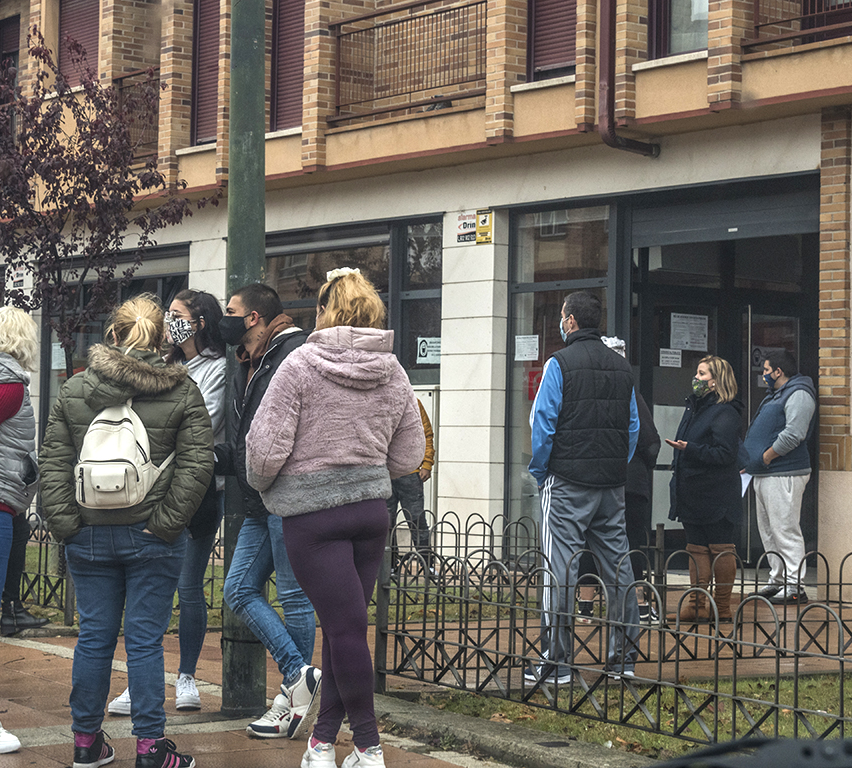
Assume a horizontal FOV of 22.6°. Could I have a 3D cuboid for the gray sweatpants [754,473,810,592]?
[{"bbox_3d":[2.512,1.028,15.050,0.360,0.860,0.420,1,-2,-12],"label":"gray sweatpants"}]

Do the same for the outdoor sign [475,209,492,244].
[{"bbox_3d":[0.498,-1.334,18.150,0.015,0.290,0.205,2,-2,-39],"label":"outdoor sign"}]

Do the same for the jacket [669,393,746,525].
[{"bbox_3d":[1.771,0.477,13.450,0.420,0.850,0.500,2,-2,-16],"label":"jacket"}]

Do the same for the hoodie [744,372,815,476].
[{"bbox_3d":[2.498,0.293,15.050,0.460,0.720,0.530,1,-2,-13],"label":"hoodie"}]

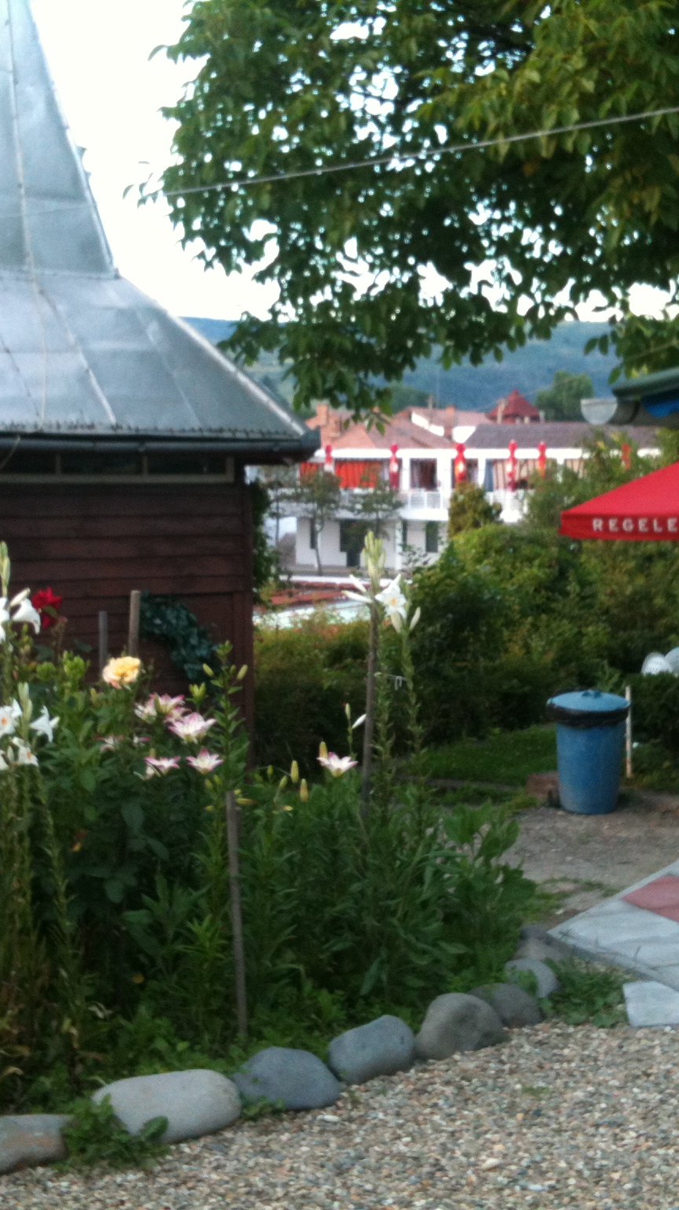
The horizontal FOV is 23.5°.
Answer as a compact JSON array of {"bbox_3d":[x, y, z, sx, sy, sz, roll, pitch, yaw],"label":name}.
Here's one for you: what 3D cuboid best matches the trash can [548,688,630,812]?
[{"bbox_3d":[1.301,0.776,8.550,0.440,0.620,0.440,0,5,0],"label":"trash can"}]

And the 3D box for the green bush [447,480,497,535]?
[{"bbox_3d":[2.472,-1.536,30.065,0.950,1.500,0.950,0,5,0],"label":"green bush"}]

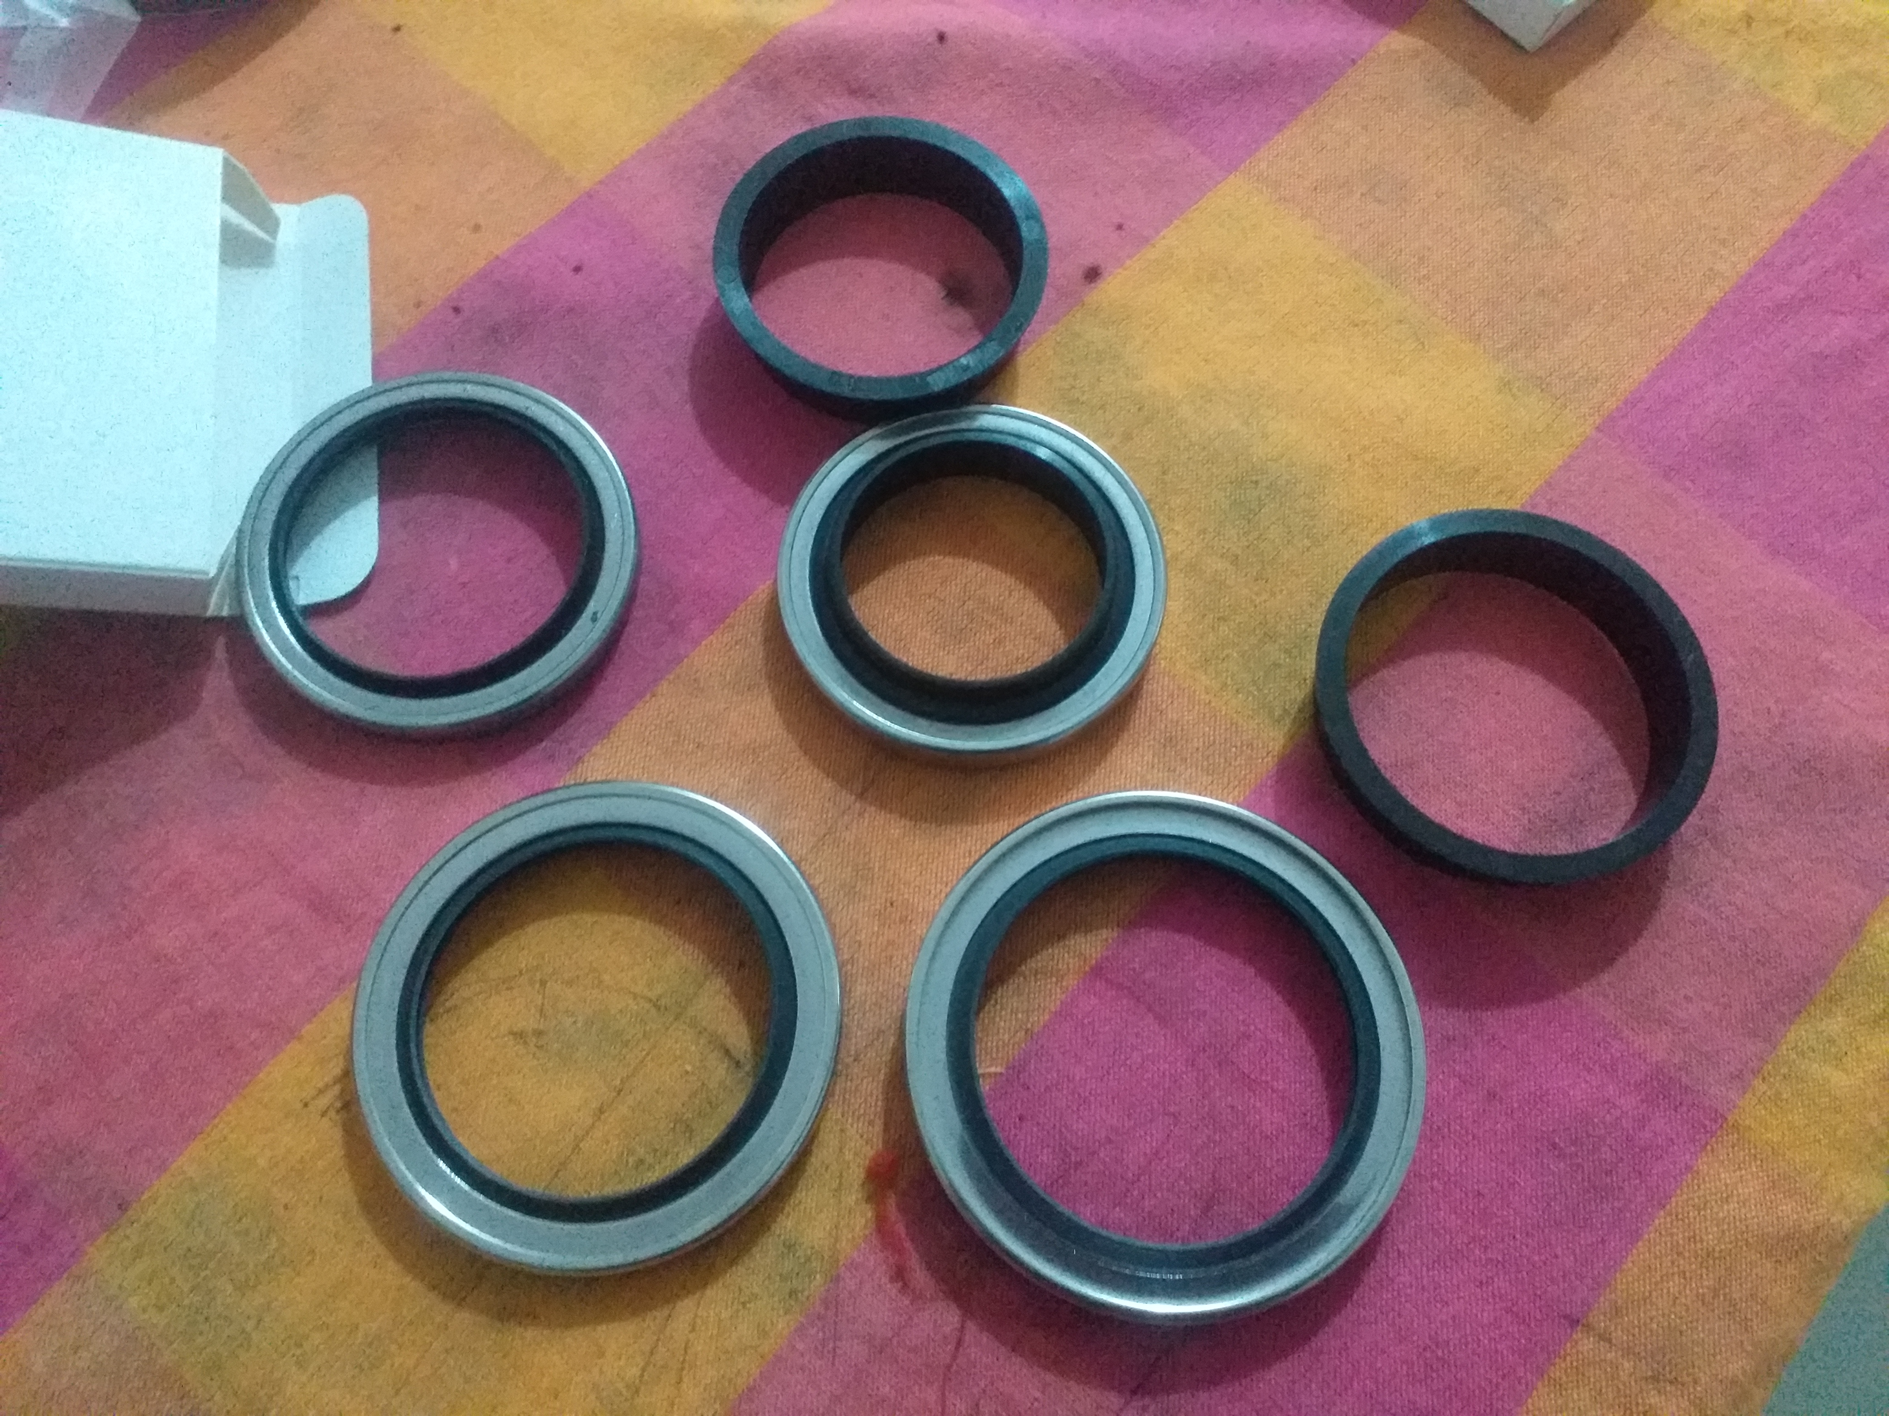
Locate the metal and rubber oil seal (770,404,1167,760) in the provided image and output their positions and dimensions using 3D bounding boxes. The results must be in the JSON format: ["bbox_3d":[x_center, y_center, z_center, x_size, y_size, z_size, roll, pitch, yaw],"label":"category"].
[{"bbox_3d":[0.005,-0.024,0.261,0.070,0.015,0.070,0,70,-1],"label":"metal and rubber oil seal"}]

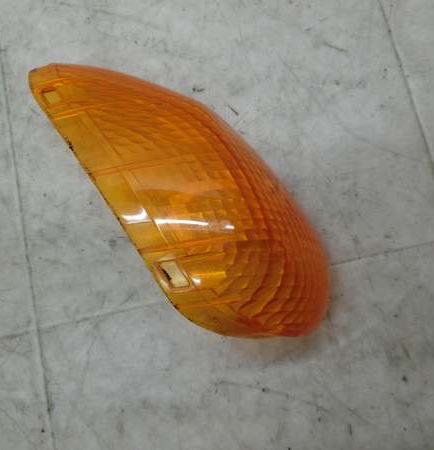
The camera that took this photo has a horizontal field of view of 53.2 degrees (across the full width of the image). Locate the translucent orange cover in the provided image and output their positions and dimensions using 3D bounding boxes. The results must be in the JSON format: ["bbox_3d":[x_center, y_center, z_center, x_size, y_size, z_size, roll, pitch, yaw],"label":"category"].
[{"bbox_3d":[-0.028,-0.032,0.279,0.105,0.072,0.260,-41,78,1],"label":"translucent orange cover"}]

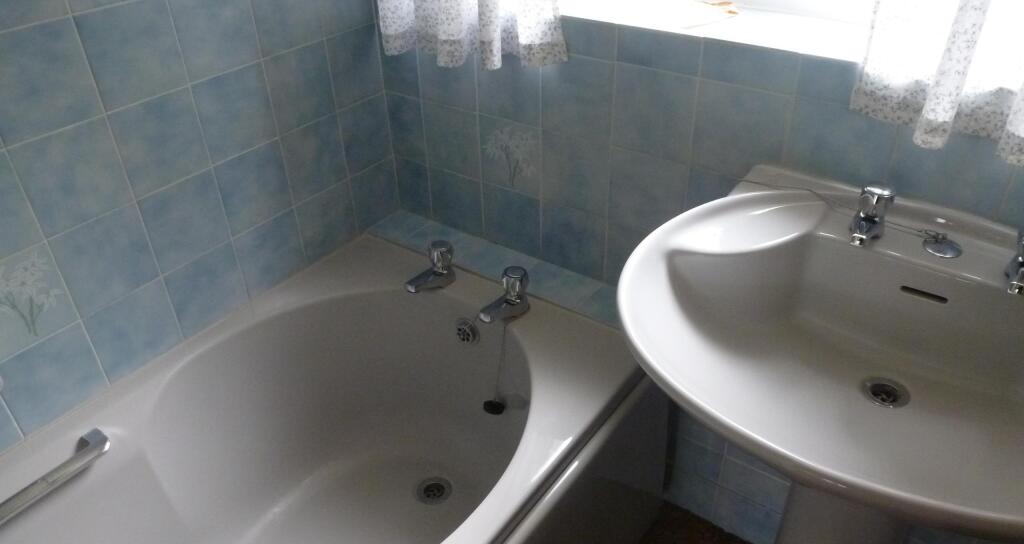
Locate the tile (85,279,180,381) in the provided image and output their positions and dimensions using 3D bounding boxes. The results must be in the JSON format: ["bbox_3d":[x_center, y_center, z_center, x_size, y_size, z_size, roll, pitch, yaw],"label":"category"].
[{"bbox_3d":[-0.650,0.099,1.223,0.010,0.138,0.148,20,40,30],"label":"tile"}]

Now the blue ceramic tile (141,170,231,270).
[{"bbox_3d":[-0.576,-0.091,1.264,0.010,0.148,0.148,20,39,29],"label":"blue ceramic tile"}]

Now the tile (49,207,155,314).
[{"bbox_3d":[-0.660,-0.020,1.163,0.010,0.148,0.148,20,39,29],"label":"tile"}]

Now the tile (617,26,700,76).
[{"bbox_3d":[0.239,-0.359,1.154,0.147,0.065,0.009,20,39,29],"label":"tile"}]

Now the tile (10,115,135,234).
[{"bbox_3d":[-0.655,-0.144,1.063,0.010,0.146,0.146,20,39,29],"label":"tile"}]

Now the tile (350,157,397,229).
[{"bbox_3d":[-0.314,-0.177,1.618,0.010,0.138,0.137,20,40,30],"label":"tile"}]

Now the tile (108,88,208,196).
[{"bbox_3d":[-0.573,-0.213,1.162,0.010,0.146,0.146,20,39,29],"label":"tile"}]

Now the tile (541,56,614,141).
[{"bbox_3d":[0.116,-0.310,1.264,0.148,0.148,0.010,20,40,30],"label":"tile"}]

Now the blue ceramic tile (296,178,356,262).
[{"bbox_3d":[-0.400,-0.113,1.535,0.009,0.135,0.147,20,39,29],"label":"blue ceramic tile"}]

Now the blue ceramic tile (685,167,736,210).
[{"bbox_3d":[0.367,-0.101,1.217,0.146,0.146,0.010,20,39,29],"label":"blue ceramic tile"}]

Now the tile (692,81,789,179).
[{"bbox_3d":[0.365,-0.225,1.142,0.147,0.147,0.009,20,39,29],"label":"tile"}]

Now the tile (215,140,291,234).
[{"bbox_3d":[-0.487,-0.160,1.341,0.010,0.146,0.146,20,39,29],"label":"tile"}]

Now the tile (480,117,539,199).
[{"bbox_3d":[-0.002,-0.233,1.432,0.146,0.146,0.010,20,39,29],"label":"tile"}]

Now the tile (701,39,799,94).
[{"bbox_3d":[0.355,-0.308,1.059,0.148,0.062,0.010,20,40,30],"label":"tile"}]

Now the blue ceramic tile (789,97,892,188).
[{"bbox_3d":[0.485,-0.179,1.064,0.146,0.146,0.010,20,39,29],"label":"blue ceramic tile"}]

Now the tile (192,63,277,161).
[{"bbox_3d":[-0.491,-0.285,1.271,0.009,0.147,0.147,20,39,29],"label":"tile"}]

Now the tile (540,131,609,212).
[{"bbox_3d":[0.125,-0.194,1.388,0.151,0.148,0.010,20,39,29],"label":"tile"}]

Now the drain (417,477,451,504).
[{"bbox_3d":[-0.164,0.462,1.499,0.075,0.012,0.075,-1,34,1],"label":"drain"}]

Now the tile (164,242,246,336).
[{"bbox_3d":[-0.573,0.030,1.346,0.010,0.141,0.148,20,39,29],"label":"tile"}]

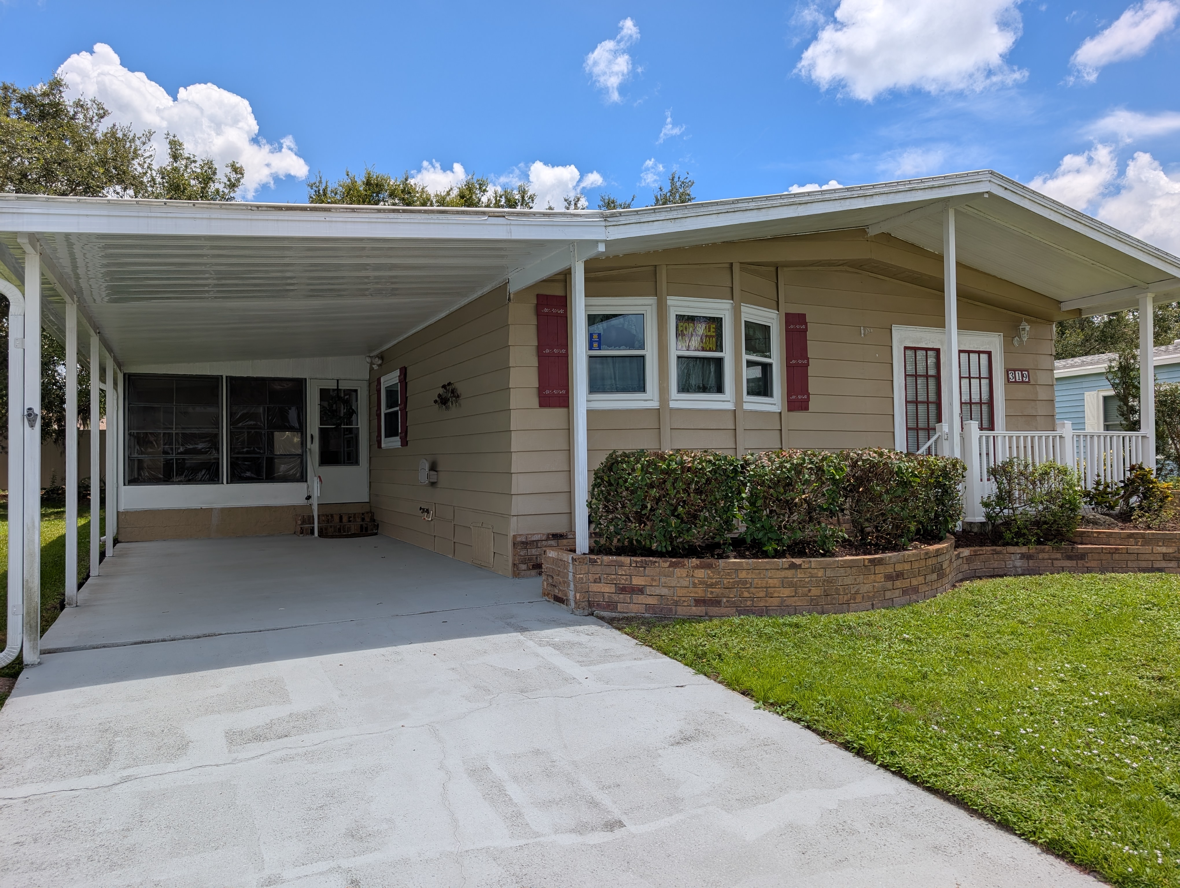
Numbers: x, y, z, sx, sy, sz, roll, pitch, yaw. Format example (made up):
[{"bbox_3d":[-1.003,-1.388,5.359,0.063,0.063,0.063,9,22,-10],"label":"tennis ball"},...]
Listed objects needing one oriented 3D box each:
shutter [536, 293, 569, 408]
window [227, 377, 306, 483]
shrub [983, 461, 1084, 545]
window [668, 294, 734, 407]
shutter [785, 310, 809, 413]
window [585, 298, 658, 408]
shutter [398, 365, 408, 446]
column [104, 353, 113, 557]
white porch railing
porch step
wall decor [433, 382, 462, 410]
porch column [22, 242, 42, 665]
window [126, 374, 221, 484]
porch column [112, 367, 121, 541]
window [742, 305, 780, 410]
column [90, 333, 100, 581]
[{"bbox_3d":[-0.343,-0.891,7.822,0.307,1.080,0.040,0,-1,-25],"label":"shutter"},{"bbox_3d":[-5.019,-0.221,12.725,1.150,1.630,0.080,0,-1,-25],"label":"window"},{"bbox_3d":[4.480,0.584,8.300,0.950,0.870,0.780,0,-2,-25],"label":"shrub"},{"bbox_3d":[1.153,-0.926,8.420,0.800,1.120,0.100,0,-2,-25],"label":"window"},{"bbox_3d":[2.363,-0.931,9.330,0.310,1.115,0.040,0,-2,-25],"label":"shutter"},{"bbox_3d":[0.261,-0.877,7.900,0.790,1.080,0.100,-1,-1,-1],"label":"window"},{"bbox_3d":[-2.559,-0.506,11.247,0.040,1.090,0.310,0,-1,-26],"label":"shutter"},{"bbox_3d":[-5.962,0.141,10.170,0.074,2.510,0.074,0,-2,-25],"label":"column"},{"bbox_3d":[5.170,0.284,8.980,3.000,1.010,0.130,0,-2,-25],"label":"white porch railing"},{"bbox_3d":[-3.951,1.235,12.780,1.170,0.330,0.680,0,-1,-25],"label":"porch step"},{"bbox_3d":[-1.644,-0.532,9.356,0.110,0.330,0.720,0,-1,-26],"label":"wall decor"},{"bbox_3d":[-3.380,0.059,4.970,0.074,2.520,0.074,0,-2,-25],"label":"porch column"},{"bbox_3d":[-6.200,-0.219,12.229,1.260,1.630,0.080,0,-1,-25],"label":"window"},{"bbox_3d":[-6.897,0.148,11.950,0.100,2.540,0.100,0,-1,-25],"label":"porch column"},{"bbox_3d":[1.872,-0.922,8.930,0.100,1.120,0.770,-2,-2,44],"label":"window"},{"bbox_3d":[-5.116,0.124,8.470,0.074,2.500,0.074,0,-2,-25],"label":"column"}]

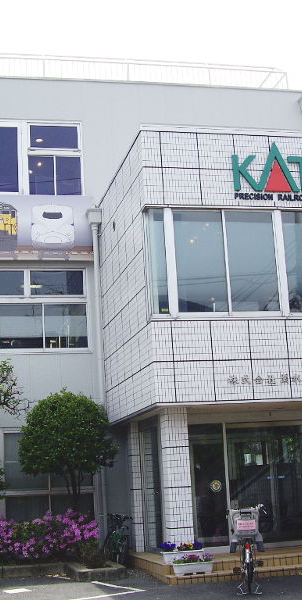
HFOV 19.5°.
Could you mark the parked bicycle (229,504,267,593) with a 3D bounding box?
[{"bbox_3d":[1.378,3.593,12.688,0.570,1.080,1.750,-4,-11,5],"label":"parked bicycle"}]

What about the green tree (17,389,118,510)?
[{"bbox_3d":[-1.636,3.427,17.482,1.980,3.214,1.900,-1,-11,-13],"label":"green tree"}]

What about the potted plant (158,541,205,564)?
[{"bbox_3d":[0.505,4.035,14.017,0.700,0.320,0.270,-1,-11,-13],"label":"potted plant"}]

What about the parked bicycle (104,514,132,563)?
[{"bbox_3d":[-0.681,4.670,17.436,0.550,1.030,1.650,-4,-11,6],"label":"parked bicycle"}]

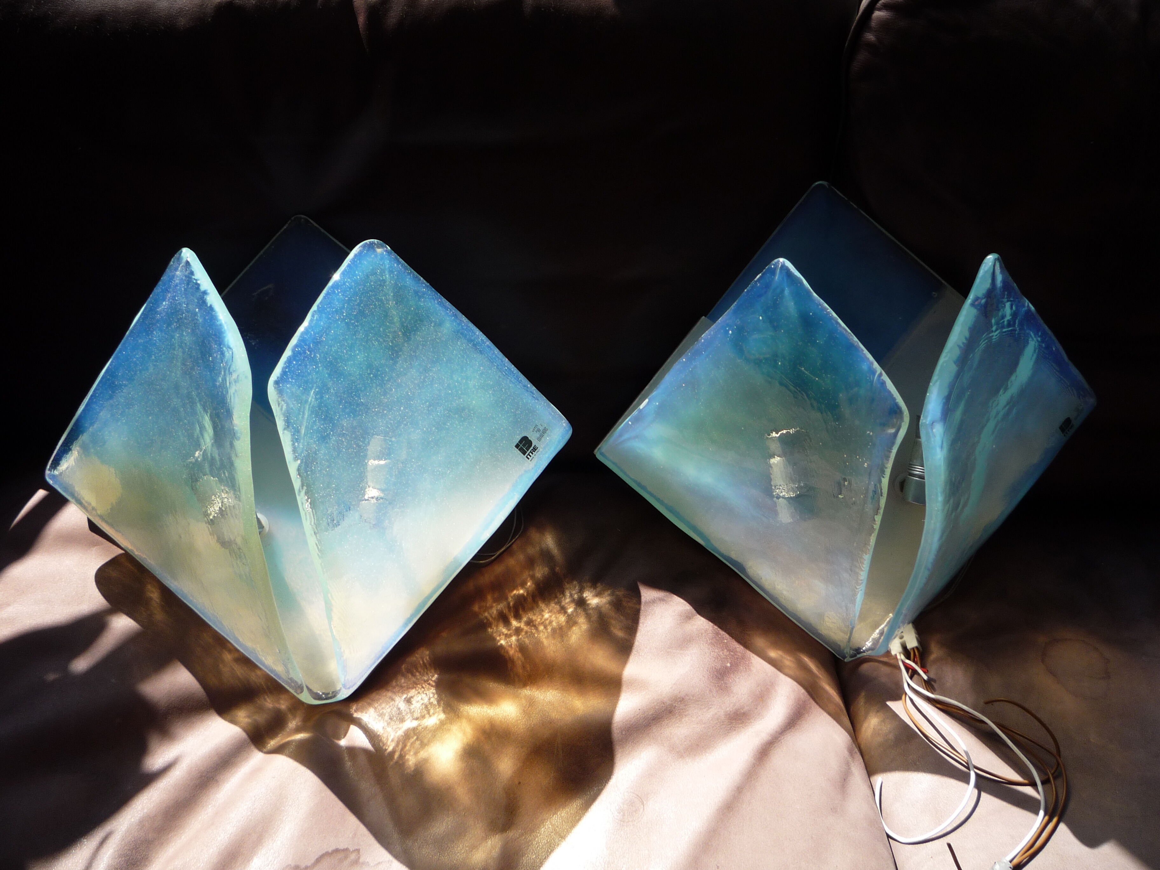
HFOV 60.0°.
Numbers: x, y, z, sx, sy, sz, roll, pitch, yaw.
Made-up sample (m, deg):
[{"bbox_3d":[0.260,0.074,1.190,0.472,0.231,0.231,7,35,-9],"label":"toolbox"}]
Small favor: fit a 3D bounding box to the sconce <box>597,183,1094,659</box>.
[{"bbox_3d":[0.201,-0.009,0.689,0.380,0.369,0.157,-5,-2,-2],"label":"sconce"}]

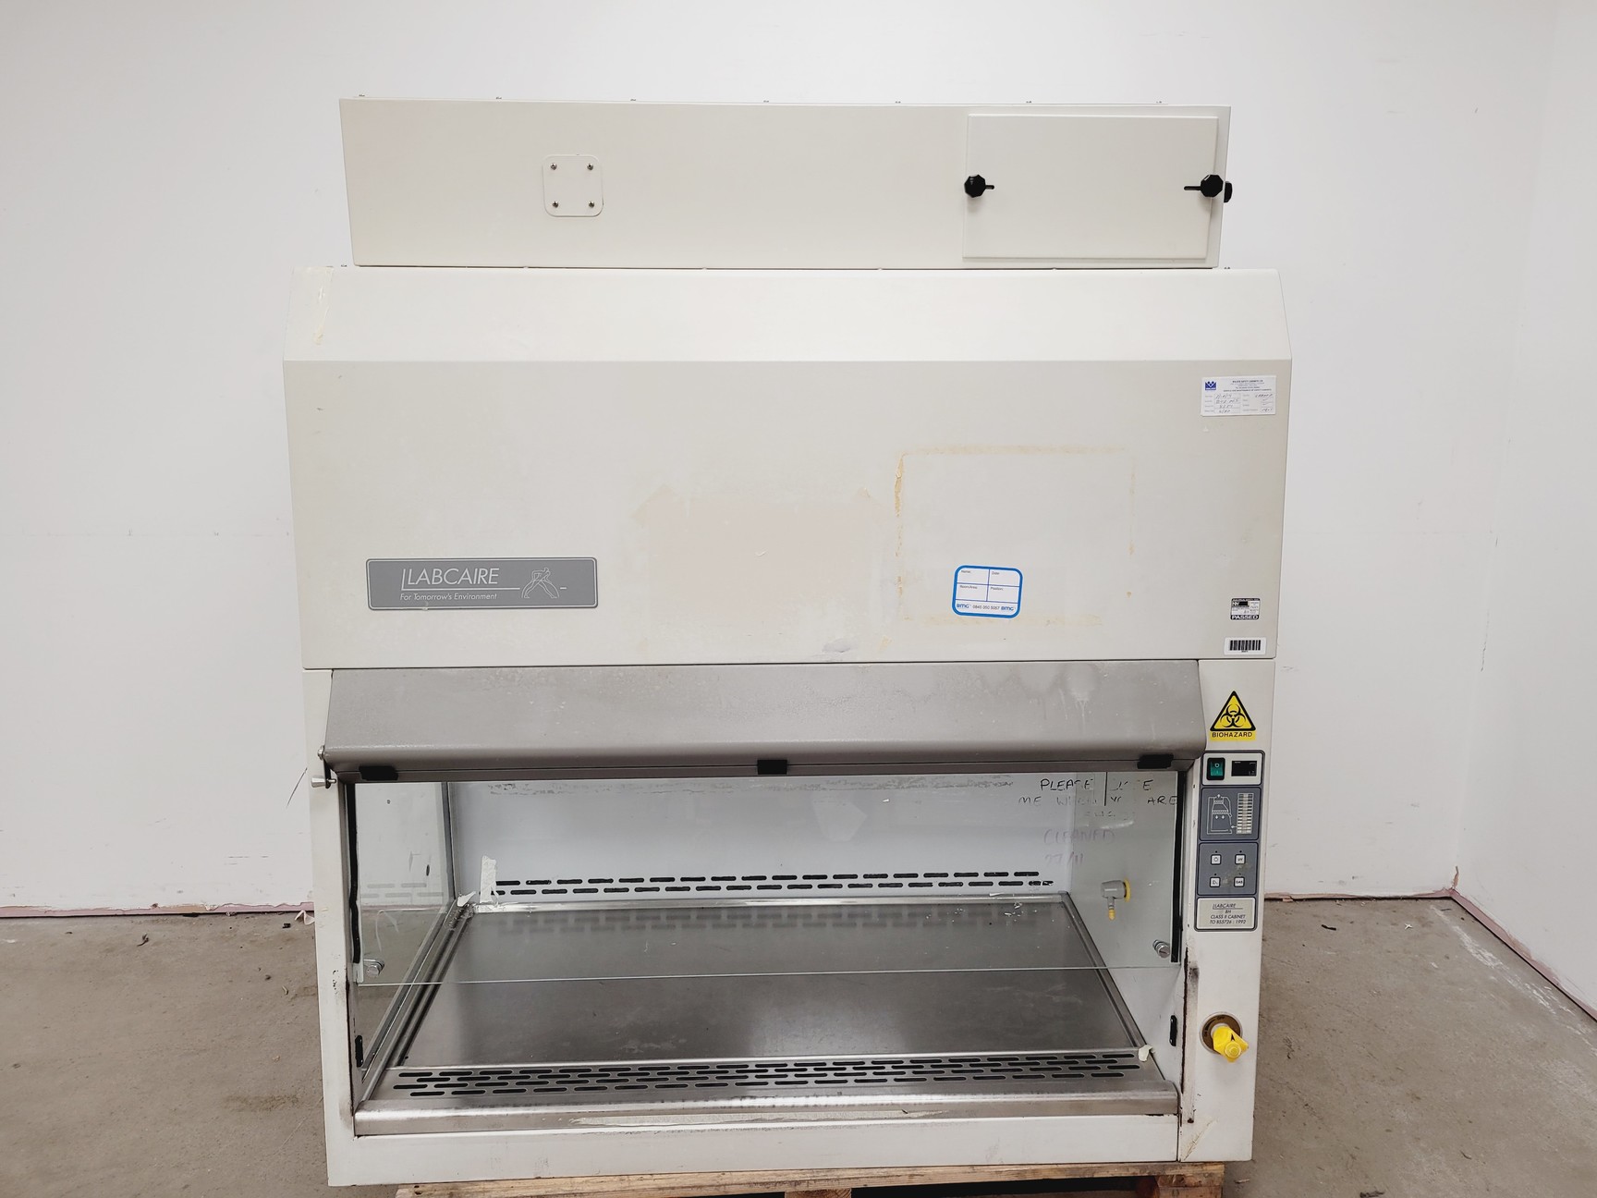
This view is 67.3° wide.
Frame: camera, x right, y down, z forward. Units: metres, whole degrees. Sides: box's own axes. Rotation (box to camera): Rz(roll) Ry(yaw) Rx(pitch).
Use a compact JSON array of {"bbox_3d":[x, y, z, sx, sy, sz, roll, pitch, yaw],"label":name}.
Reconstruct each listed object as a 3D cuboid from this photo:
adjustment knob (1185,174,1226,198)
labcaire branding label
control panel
[{"bbox_3d":[0.554,-0.561,1.636,0.043,0.029,0.040,-1,12,-2],"label":"adjustment knob"},{"bbox_3d":[-0.424,-0.020,1.619,0.305,0.070,0.004,-1,8,-2],"label":"labcaire branding label"},{"bbox_3d":[0.614,0.345,1.702,0.090,0.264,0.008,-1,7,-2],"label":"control panel"}]

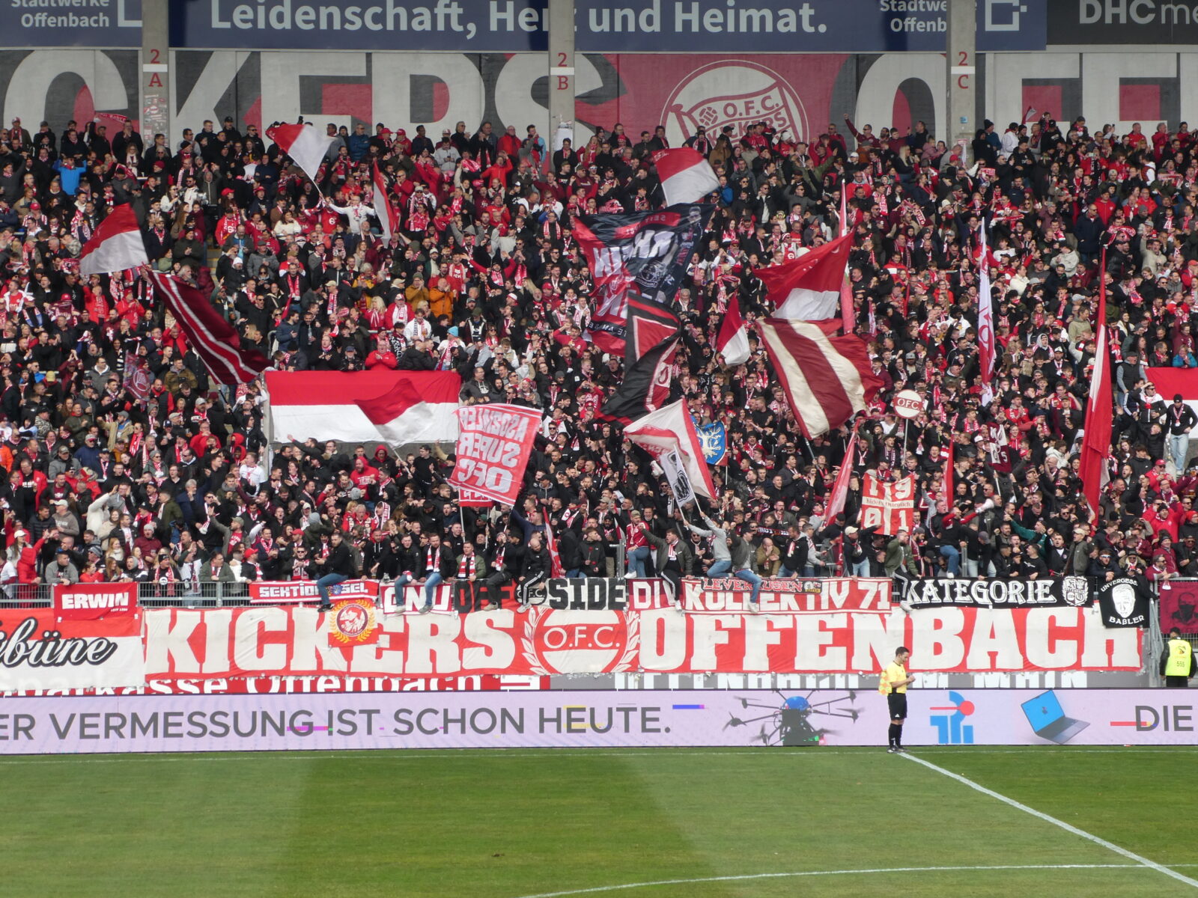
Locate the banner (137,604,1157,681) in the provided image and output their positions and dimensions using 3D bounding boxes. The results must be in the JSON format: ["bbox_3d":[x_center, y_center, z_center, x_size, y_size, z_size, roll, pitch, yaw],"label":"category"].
[{"bbox_3d":[0.785,3.601,87.041,18.582,1.326,0.100,0,-1,-3],"label":"banner"}]

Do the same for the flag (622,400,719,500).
[{"bbox_3d":[1.369,0.009,89.300,1.789,1.968,0.700,0,-1,-3],"label":"flag"}]

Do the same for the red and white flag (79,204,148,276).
[{"bbox_3d":[-10.012,-4.312,96.300,1.408,1.505,0.450,0,-1,-3],"label":"red and white flag"}]

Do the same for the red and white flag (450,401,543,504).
[{"bbox_3d":[-2.016,0.118,90.661,1.834,1.998,0.500,0,-1,-3],"label":"red and white flag"}]

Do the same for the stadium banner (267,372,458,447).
[{"bbox_3d":[-4.993,-0.878,98.519,4.125,1.539,0.070,0,-1,-3],"label":"stadium banner"}]

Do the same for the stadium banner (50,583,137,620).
[{"bbox_3d":[-9.294,2.815,86.200,1.545,0.691,0.050,0,-1,-3],"label":"stadium banner"}]

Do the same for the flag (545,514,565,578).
[{"bbox_3d":[-0.837,1.816,88.000,0.423,1.322,0.350,0,-1,-3],"label":"flag"}]

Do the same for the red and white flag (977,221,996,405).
[{"bbox_3d":[7.747,-2.719,93.300,0.374,3.738,0.500,0,-1,-3],"label":"red and white flag"}]

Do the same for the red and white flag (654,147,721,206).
[{"bbox_3d":[1.911,-5.907,101.500,1.484,1.301,0.500,0,-1,-3],"label":"red and white flag"}]

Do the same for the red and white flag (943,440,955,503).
[{"bbox_3d":[6.914,0.425,92.161,0.280,1.348,0.400,0,-1,-3],"label":"red and white flag"}]

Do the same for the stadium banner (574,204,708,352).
[{"bbox_3d":[0.839,-3.363,92.000,2.700,3.000,0.700,0,-1,-3],"label":"stadium banner"}]

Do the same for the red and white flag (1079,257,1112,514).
[{"bbox_3d":[9.499,-1.234,89.300,0.608,5.170,0.400,0,-1,-3],"label":"red and white flag"}]

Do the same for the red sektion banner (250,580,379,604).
[{"bbox_3d":[-5.398,2.717,88.638,2.433,0.444,0.050,0,-1,-3],"label":"red sektion banner"}]

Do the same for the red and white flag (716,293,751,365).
[{"bbox_3d":[2.740,-2.463,95.300,0.725,1.546,0.500,0,-1,-3],"label":"red and white flag"}]

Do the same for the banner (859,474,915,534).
[{"bbox_3d":[5.439,1.052,88.300,1.026,1.114,0.120,0,-1,-3],"label":"banner"}]

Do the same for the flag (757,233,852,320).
[{"bbox_3d":[4.286,-3.563,97.471,1.992,1.914,0.600,0,-1,-3],"label":"flag"}]

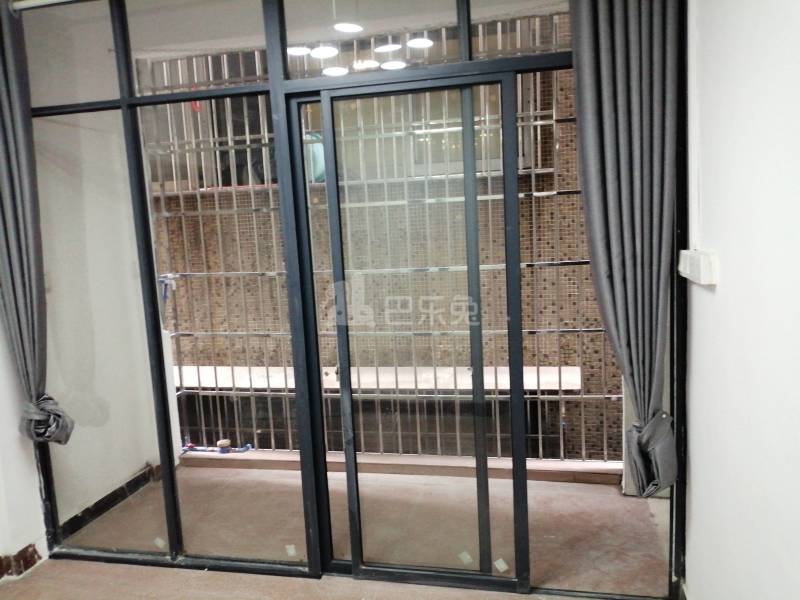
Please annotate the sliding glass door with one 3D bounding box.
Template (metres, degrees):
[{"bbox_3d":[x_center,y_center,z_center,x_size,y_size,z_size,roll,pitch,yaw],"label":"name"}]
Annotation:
[{"bbox_3d":[0.082,0.192,2.503,0.850,2.088,0.080,-1,8,12],"label":"sliding glass door"}]

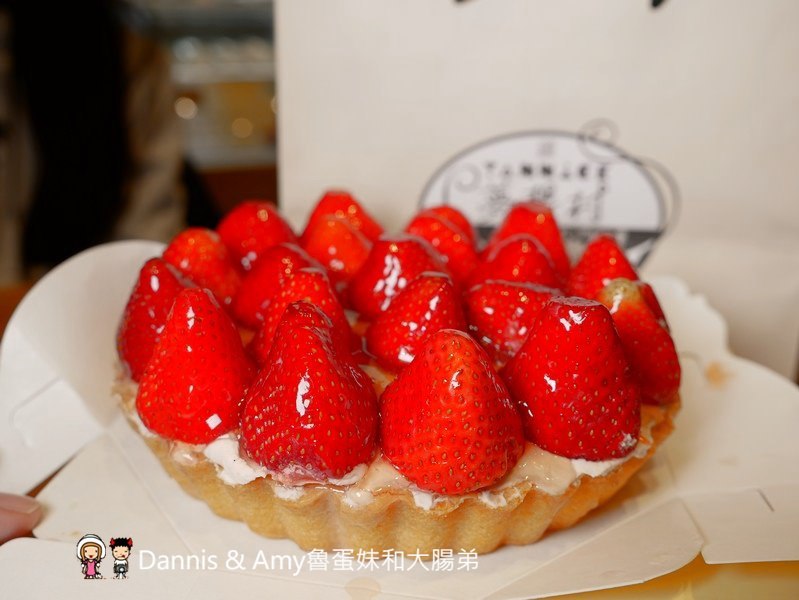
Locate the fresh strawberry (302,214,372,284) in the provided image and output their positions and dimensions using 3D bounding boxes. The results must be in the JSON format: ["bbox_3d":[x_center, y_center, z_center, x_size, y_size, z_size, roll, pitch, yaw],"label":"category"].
[{"bbox_3d":[-0.022,-0.018,0.285,0.026,0.025,0.026,1,21,0],"label":"fresh strawberry"}]

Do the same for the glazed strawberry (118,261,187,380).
[{"bbox_3d":[-0.064,0.005,0.222,0.033,0.034,0.033,1,21,0],"label":"glazed strawberry"}]

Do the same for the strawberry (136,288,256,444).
[{"bbox_3d":[-0.051,0.015,0.198,0.030,0.037,0.030,3,21,-1],"label":"strawberry"}]

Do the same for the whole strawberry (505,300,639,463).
[{"bbox_3d":[0.043,0.018,0.193,0.033,0.038,0.033,-2,21,1],"label":"whole strawberry"}]

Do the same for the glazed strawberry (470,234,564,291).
[{"bbox_3d":[0.038,-0.007,0.253,0.029,0.030,0.029,1,21,0],"label":"glazed strawberry"}]

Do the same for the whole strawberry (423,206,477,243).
[{"bbox_3d":[0.017,-0.023,0.302,0.026,0.028,0.026,1,21,0],"label":"whole strawberry"}]

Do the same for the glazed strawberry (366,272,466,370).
[{"bbox_3d":[0.005,0.005,0.225,0.029,0.027,0.029,1,21,0],"label":"glazed strawberry"}]

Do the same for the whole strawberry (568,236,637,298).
[{"bbox_3d":[0.069,-0.008,0.263,0.025,0.028,0.025,1,21,0],"label":"whole strawberry"}]

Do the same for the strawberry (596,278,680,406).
[{"bbox_3d":[0.062,0.010,0.223,0.031,0.034,0.031,-12,21,5],"label":"strawberry"}]

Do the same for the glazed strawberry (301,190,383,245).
[{"bbox_3d":[-0.022,-0.024,0.298,0.032,0.035,0.032,4,21,-1],"label":"glazed strawberry"}]

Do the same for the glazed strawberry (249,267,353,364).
[{"bbox_3d":[-0.028,0.008,0.219,0.030,0.035,0.030,1,21,0],"label":"glazed strawberry"}]

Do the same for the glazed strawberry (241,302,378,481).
[{"bbox_3d":[-0.020,0.019,0.175,0.031,0.037,0.031,1,21,0],"label":"glazed strawberry"}]

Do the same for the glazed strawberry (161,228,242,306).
[{"bbox_3d":[-0.067,-0.011,0.265,0.026,0.027,0.026,1,21,0],"label":"glazed strawberry"}]

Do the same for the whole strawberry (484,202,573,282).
[{"bbox_3d":[0.046,-0.019,0.277,0.030,0.033,0.030,1,21,0],"label":"whole strawberry"}]

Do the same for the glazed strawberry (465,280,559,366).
[{"bbox_3d":[0.035,0.007,0.234,0.032,0.028,0.032,4,21,-1],"label":"glazed strawberry"}]

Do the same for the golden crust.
[{"bbox_3d":[0.000,0.022,0.247,0.170,0.023,0.170,1,21,0],"label":"golden crust"}]

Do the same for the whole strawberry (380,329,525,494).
[{"bbox_3d":[0.012,0.024,0.180,0.034,0.035,0.034,1,21,0],"label":"whole strawberry"}]

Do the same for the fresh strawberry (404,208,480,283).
[{"bbox_3d":[0.015,-0.016,0.284,0.028,0.034,0.028,-2,21,1],"label":"fresh strawberry"}]

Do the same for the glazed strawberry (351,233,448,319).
[{"bbox_3d":[-0.001,-0.008,0.256,0.031,0.026,0.031,1,21,0],"label":"glazed strawberry"}]

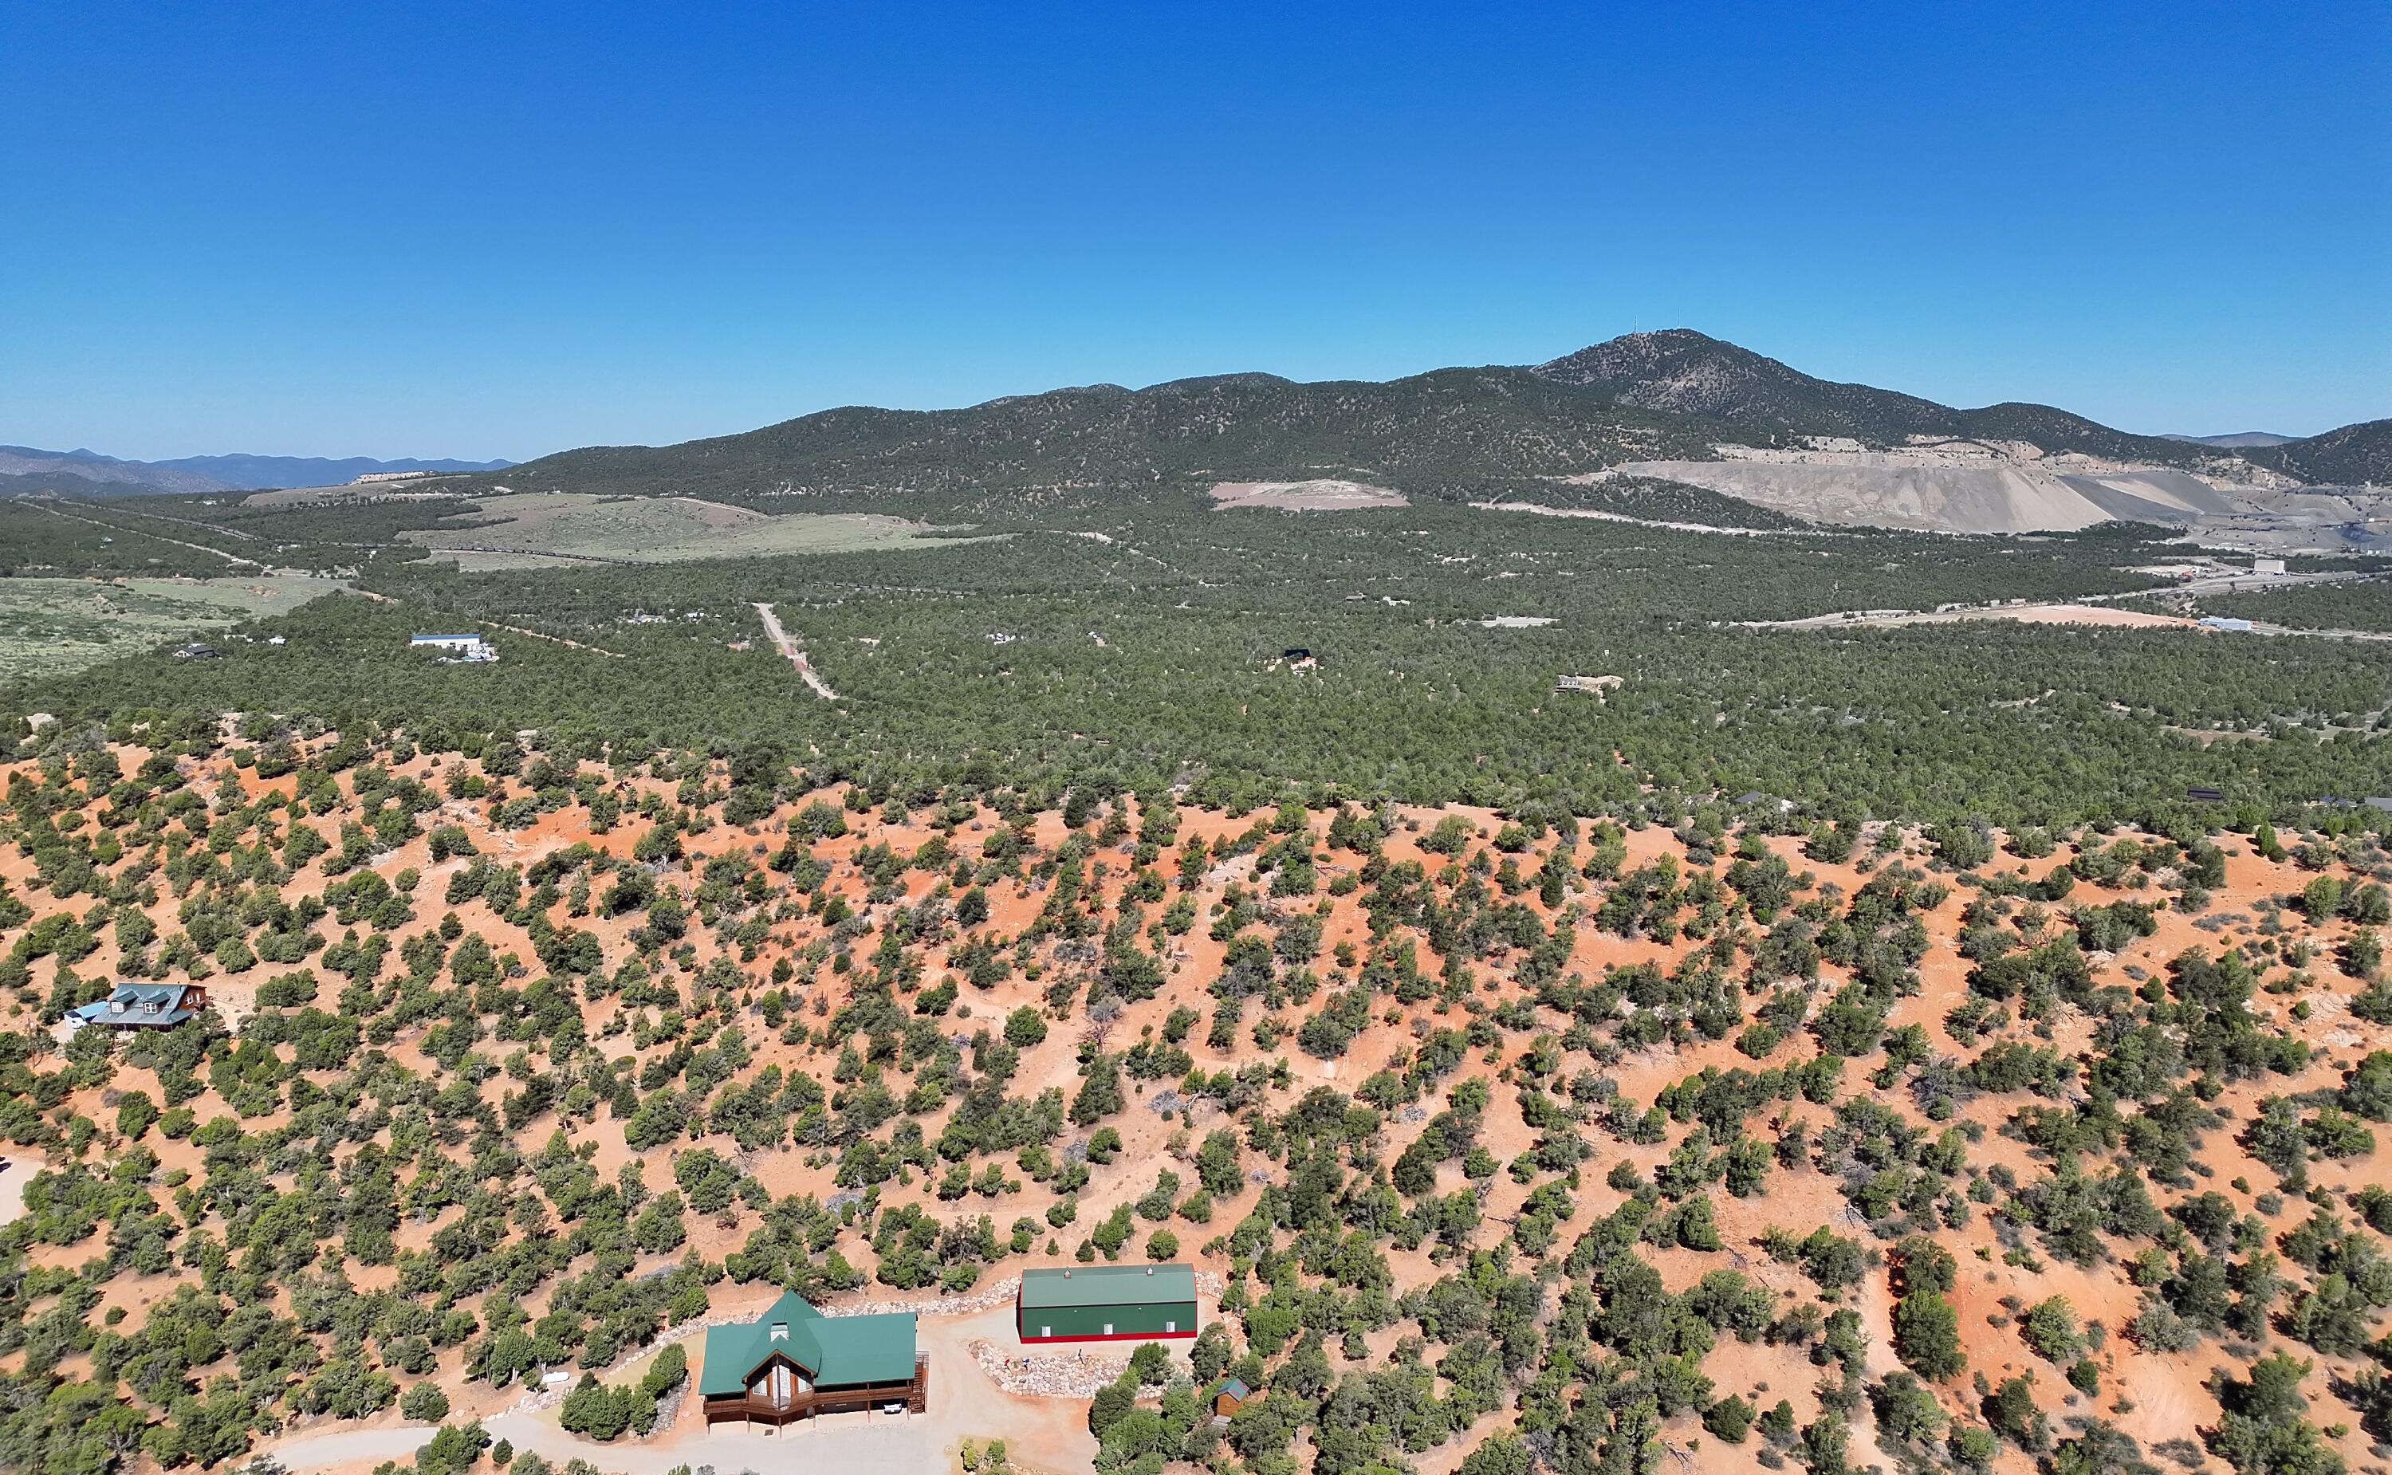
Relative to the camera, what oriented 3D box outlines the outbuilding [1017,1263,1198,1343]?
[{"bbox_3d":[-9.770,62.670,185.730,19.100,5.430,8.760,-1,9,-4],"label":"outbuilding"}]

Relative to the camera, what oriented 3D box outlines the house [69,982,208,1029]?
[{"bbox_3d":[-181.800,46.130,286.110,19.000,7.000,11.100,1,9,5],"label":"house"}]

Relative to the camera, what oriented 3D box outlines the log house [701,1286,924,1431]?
[{"bbox_3d":[-39.040,64.320,171.580,22.390,9.650,12.940,-1,9,-8],"label":"log house"}]

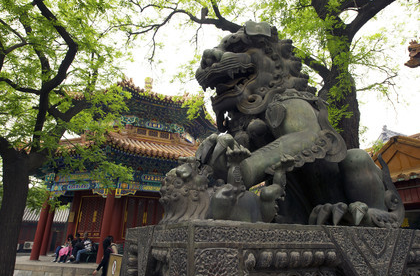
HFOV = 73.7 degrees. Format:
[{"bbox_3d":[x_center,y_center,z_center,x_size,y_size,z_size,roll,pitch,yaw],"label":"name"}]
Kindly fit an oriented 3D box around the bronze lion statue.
[{"bbox_3d":[0.510,-0.272,2.918,2.052,2.356,1.406,11,-22,-26],"label":"bronze lion statue"}]

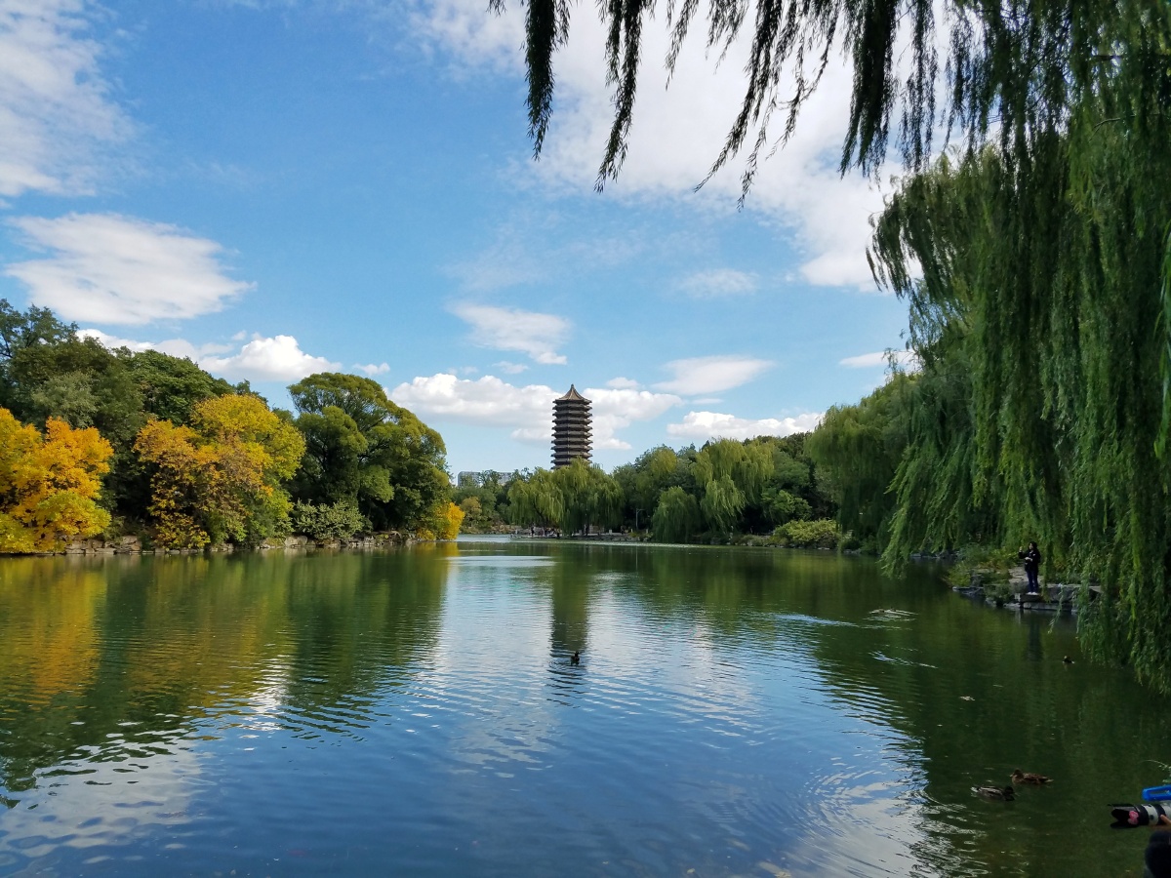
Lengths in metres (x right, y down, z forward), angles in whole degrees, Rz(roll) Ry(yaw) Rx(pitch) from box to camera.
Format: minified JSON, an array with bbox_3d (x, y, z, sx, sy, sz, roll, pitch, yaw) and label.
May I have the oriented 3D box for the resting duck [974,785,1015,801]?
[{"bbox_3d":[4.243,3.672,9.117,0.460,0.180,0.170,-2,-6,22],"label":"resting duck"}]

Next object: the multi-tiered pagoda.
[{"bbox_3d":[-3.604,3.871,240.647,10.500,37.000,10.500,1,-5,-11],"label":"multi-tiered pagoda"}]

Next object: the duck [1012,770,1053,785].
[{"bbox_3d":[4.905,3.726,9.664,0.460,0.180,0.170,0,-5,4],"label":"duck"}]

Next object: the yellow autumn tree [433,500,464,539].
[{"bbox_3d":[-18.395,10.947,119.931,4.200,5.600,4.200,0,-5,0],"label":"yellow autumn tree"}]

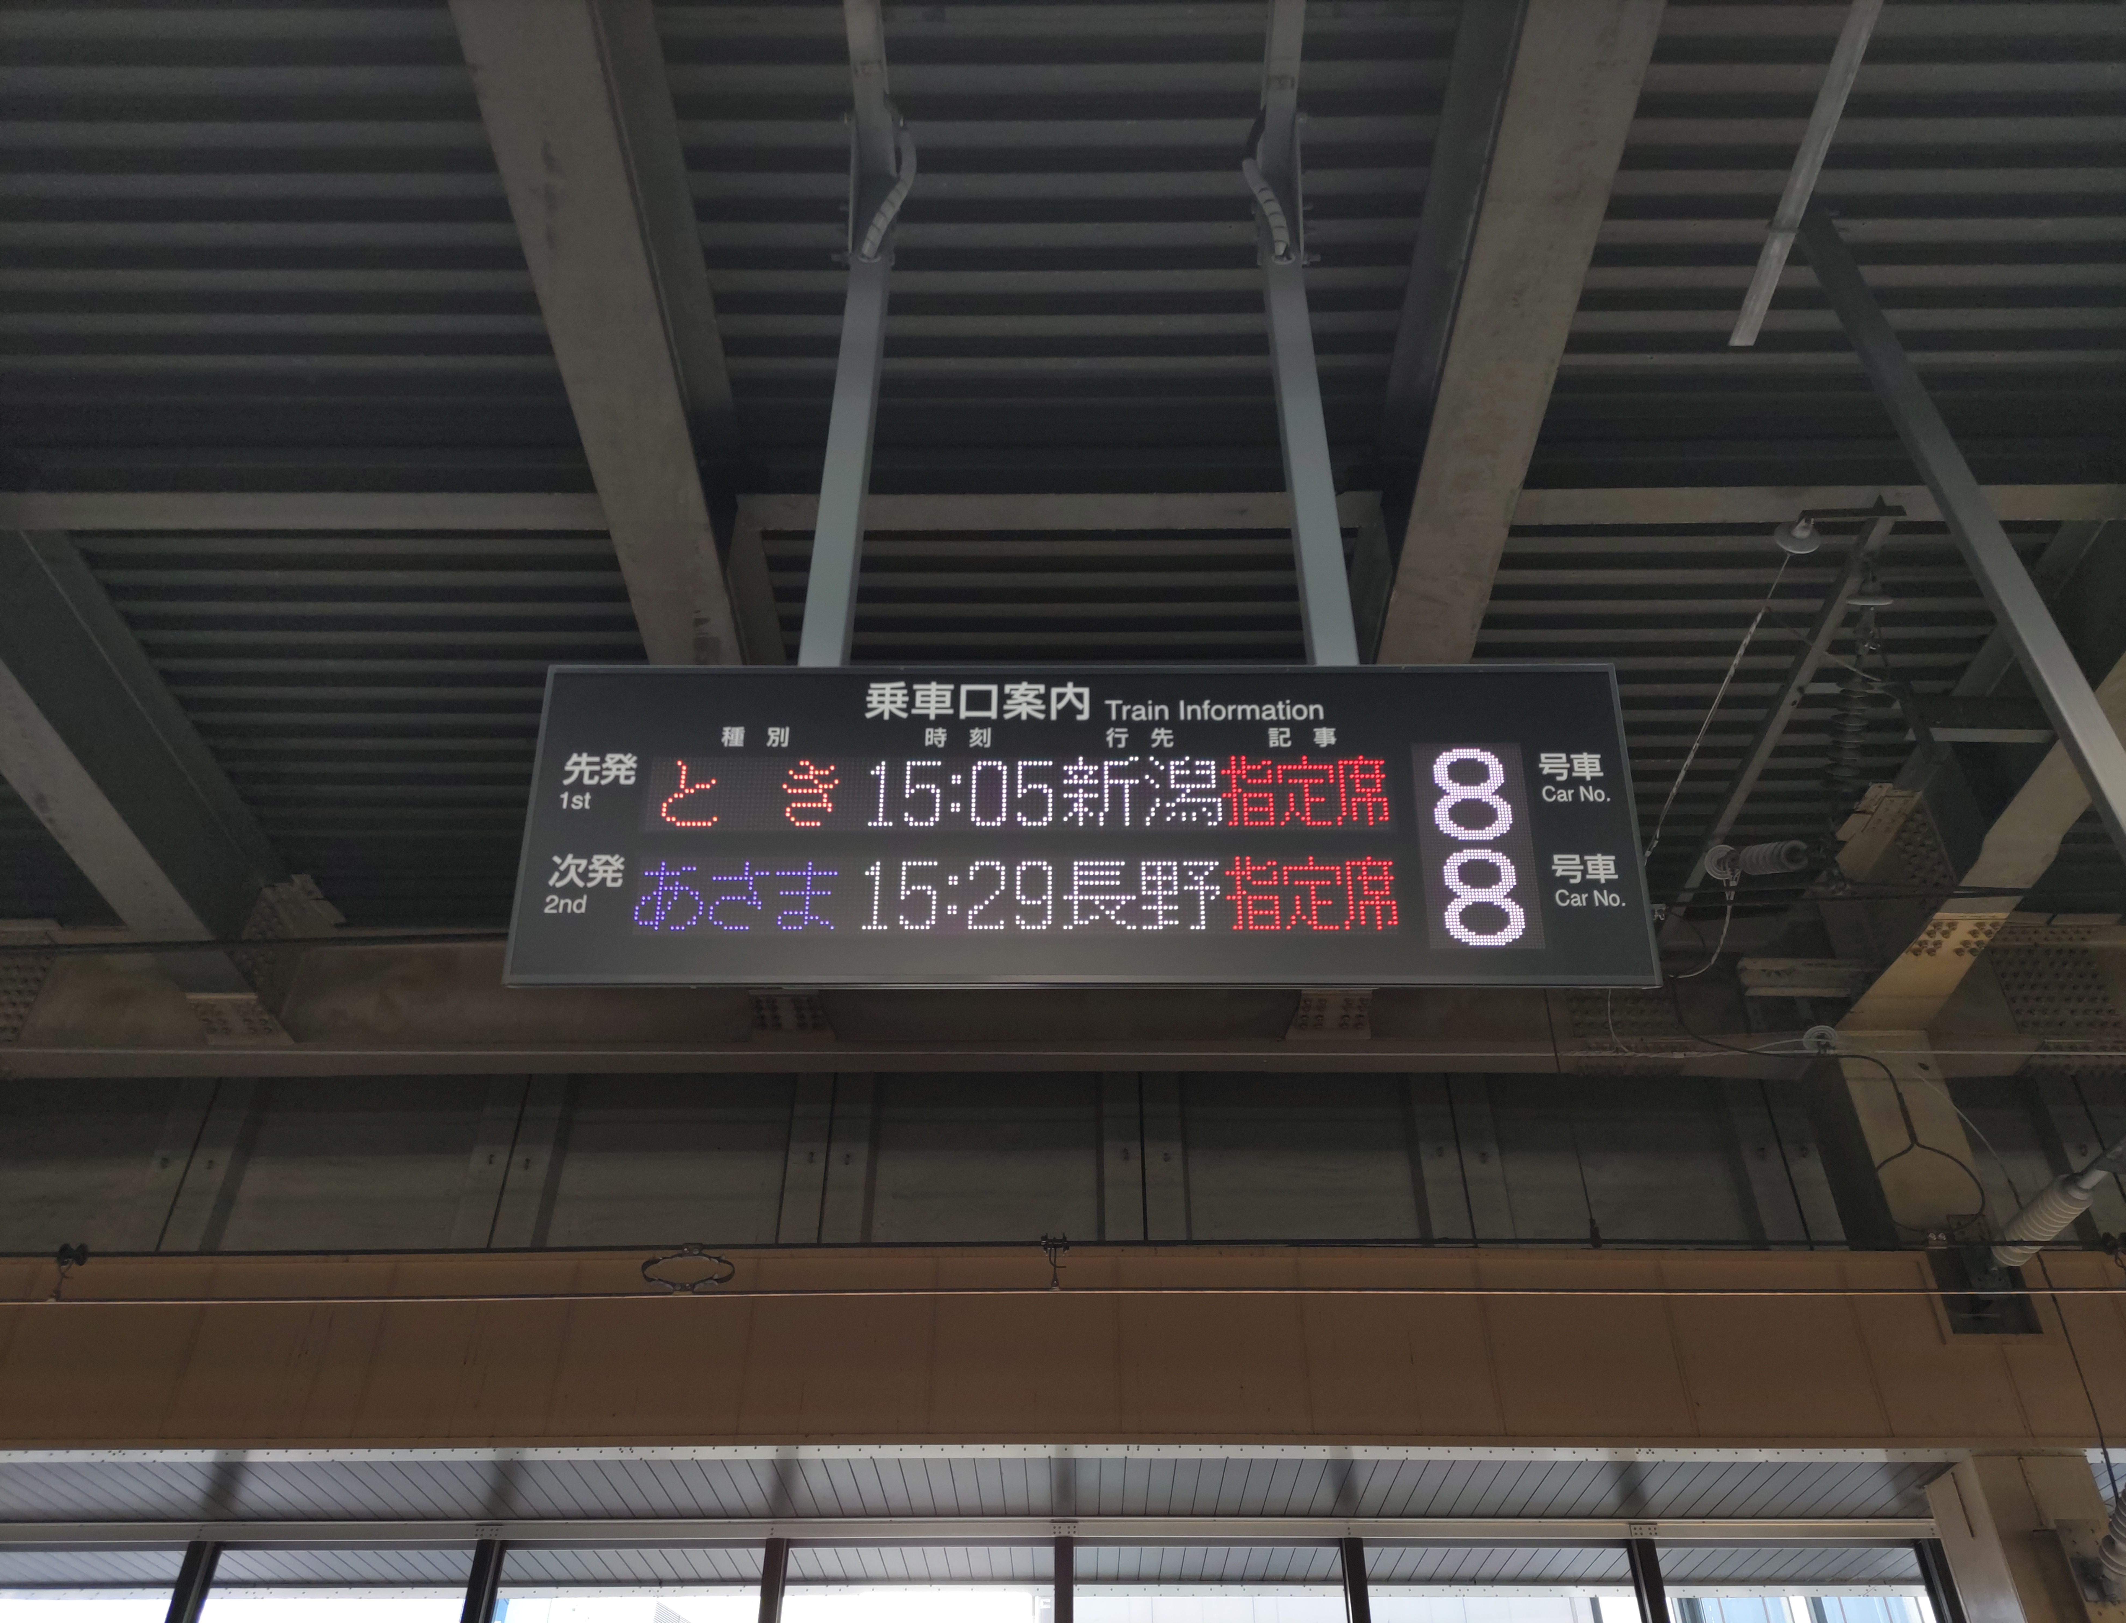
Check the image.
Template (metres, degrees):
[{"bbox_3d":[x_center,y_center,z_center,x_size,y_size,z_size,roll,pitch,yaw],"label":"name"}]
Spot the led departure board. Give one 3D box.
[{"bbox_3d":[0.022,0.039,1.990,1.310,0.410,0.160,0,-23,0],"label":"led departure board"}]

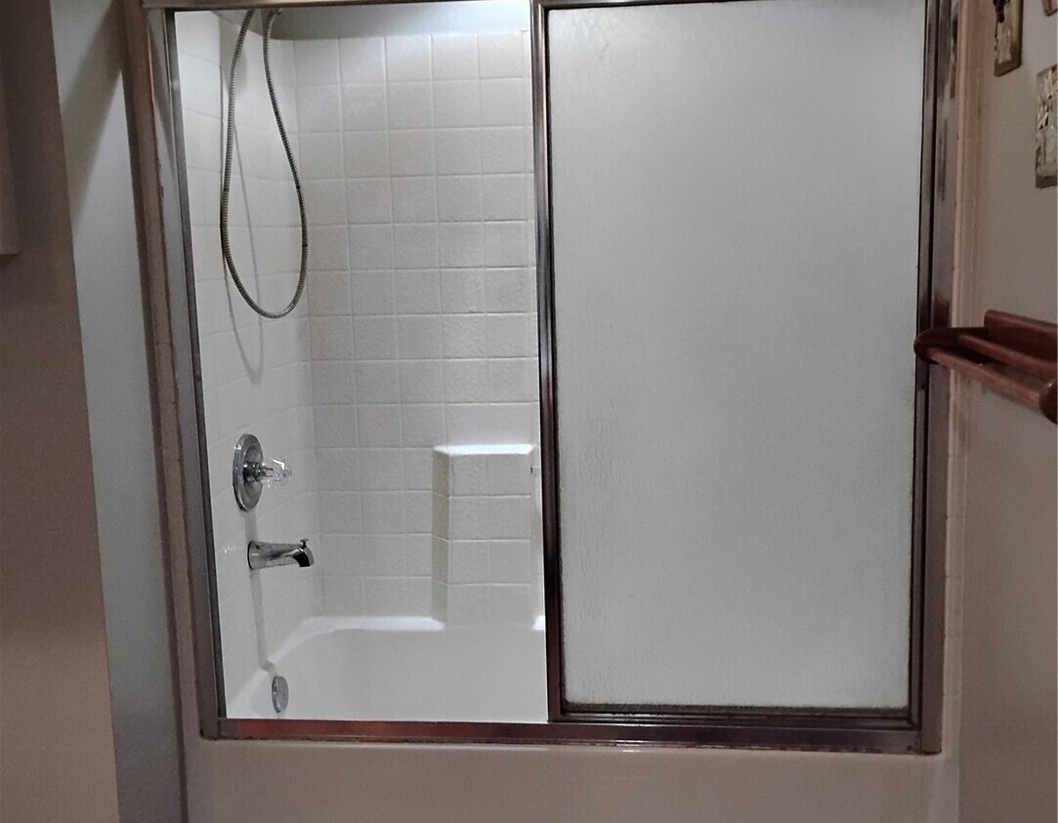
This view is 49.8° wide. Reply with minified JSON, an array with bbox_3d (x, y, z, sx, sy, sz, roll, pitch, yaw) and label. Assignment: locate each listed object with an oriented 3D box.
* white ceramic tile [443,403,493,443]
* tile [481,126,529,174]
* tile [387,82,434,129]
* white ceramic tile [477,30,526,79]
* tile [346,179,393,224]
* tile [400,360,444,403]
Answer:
[{"bbox_3d":[-0.151,0.033,2.870,0.111,0.104,0.010,-1,9,5],"label":"white ceramic tile"},{"bbox_3d":[-0.060,-0.630,2.744,0.109,0.109,0.010,-1,9,5],"label":"tile"},{"bbox_3d":[-0.284,-0.735,2.737,0.109,0.109,0.010,-1,9,5],"label":"tile"},{"bbox_3d":[-0.066,-0.852,2.710,0.109,0.109,0.010,-1,9,5],"label":"white ceramic tile"},{"bbox_3d":[-0.390,-0.513,2.780,0.109,0.109,0.010,-1,9,5],"label":"tile"},{"bbox_3d":[-0.265,-0.073,2.829,0.109,0.109,0.010,-1,8,6],"label":"tile"}]

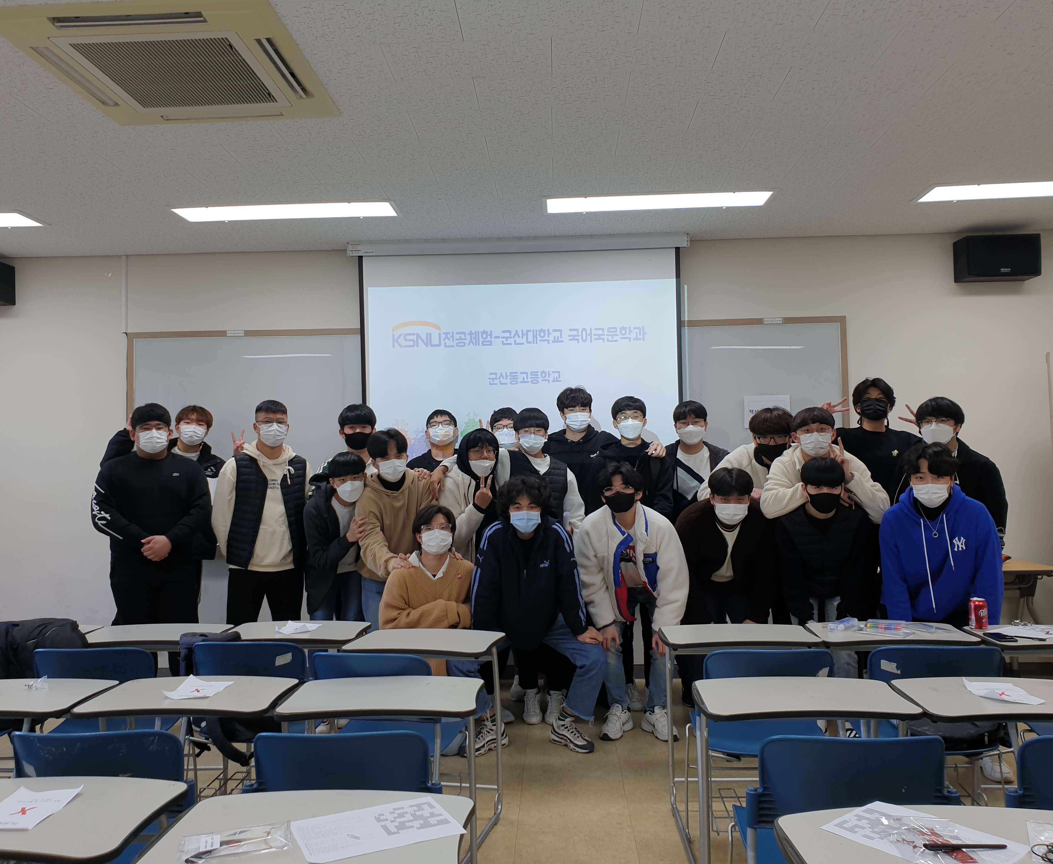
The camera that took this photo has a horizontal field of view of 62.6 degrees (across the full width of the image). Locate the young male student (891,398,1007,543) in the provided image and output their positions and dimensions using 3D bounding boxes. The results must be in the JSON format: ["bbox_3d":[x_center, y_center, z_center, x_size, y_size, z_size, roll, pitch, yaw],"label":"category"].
[{"bbox_3d":[2.190,0.676,4.510,0.570,1.716,0.380,-2,-2,19],"label":"young male student"}]

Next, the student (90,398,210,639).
[{"bbox_3d":[-1.963,0.736,4.566,0.590,1.779,0.370,-1,-2,-16],"label":"student"}]

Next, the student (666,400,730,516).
[{"bbox_3d":[1.023,0.694,5.149,0.500,1.772,0.330,-1,-2,7],"label":"student"}]

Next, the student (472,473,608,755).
[{"bbox_3d":[0.072,0.909,4.480,0.680,1.400,0.620,-1,-2,0],"label":"student"}]

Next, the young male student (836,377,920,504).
[{"bbox_3d":[1.995,0.620,4.889,0.510,1.861,0.340,-2,-2,14],"label":"young male student"}]

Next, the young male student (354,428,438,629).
[{"bbox_3d":[-0.684,0.807,4.580,0.530,1.650,0.550,-1,-2,-14],"label":"young male student"}]

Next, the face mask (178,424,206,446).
[{"bbox_3d":[-1.849,0.017,4.784,0.155,0.118,0.085,-1,-5,-10],"label":"face mask"}]

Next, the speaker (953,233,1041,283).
[{"bbox_3d":[2.962,-1.089,5.454,0.448,0.258,0.179,-1,-2,1],"label":"speaker"}]

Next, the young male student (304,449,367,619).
[{"bbox_3d":[-0.957,0.855,4.415,0.410,1.500,0.400,-1,-2,-23],"label":"young male student"}]

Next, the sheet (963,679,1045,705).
[{"bbox_3d":[1.418,0.773,2.592,0.155,0.030,0.215,-1,-1,2],"label":"sheet"}]

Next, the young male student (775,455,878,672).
[{"bbox_3d":[1.450,0.831,4.166,0.490,1.430,0.560,-1,-1,5],"label":"young male student"}]

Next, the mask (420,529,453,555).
[{"bbox_3d":[-0.442,0.539,4.252,0.155,0.122,0.080,-1,-2,-8],"label":"mask"}]

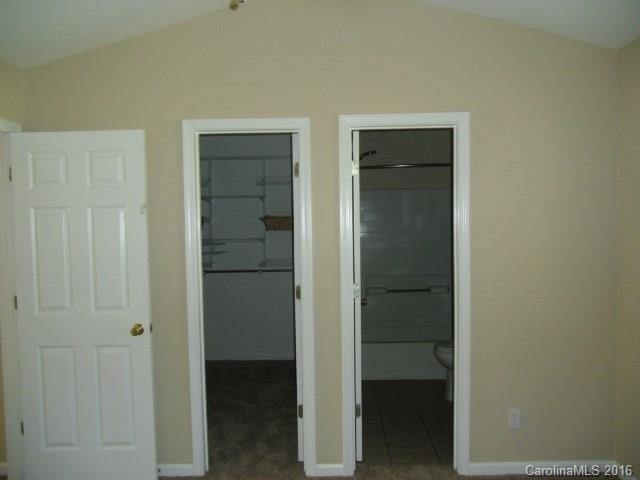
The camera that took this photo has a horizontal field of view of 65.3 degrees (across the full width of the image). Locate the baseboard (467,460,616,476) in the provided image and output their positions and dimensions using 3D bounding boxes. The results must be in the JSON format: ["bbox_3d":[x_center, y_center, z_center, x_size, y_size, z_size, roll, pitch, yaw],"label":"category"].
[{"bbox_3d":[1.326,1.364,2.976,0.866,0.081,0.016,-1,3,1],"label":"baseboard"}]

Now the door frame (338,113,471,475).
[{"bbox_3d":[0.501,0.340,3.002,0.754,2.149,0.140,-1,3,1],"label":"door frame"}]

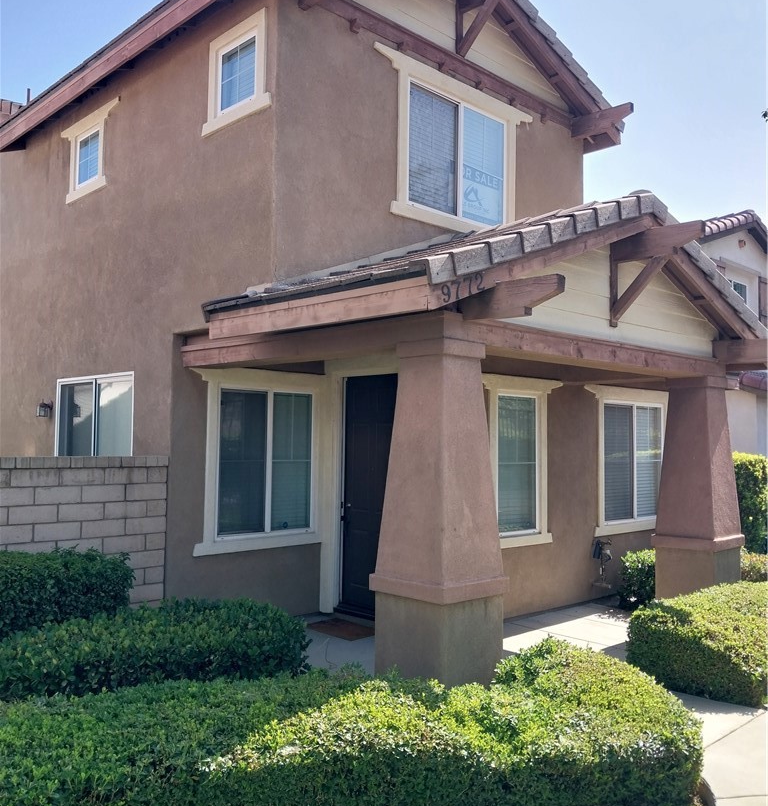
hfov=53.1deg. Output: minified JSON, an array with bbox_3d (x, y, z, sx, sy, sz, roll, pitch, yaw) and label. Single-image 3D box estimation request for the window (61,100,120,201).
[{"bbox_3d":[-3.314,-2.788,8.642,0.130,0.890,1.400,3,-3,-45],"label":"window"}]

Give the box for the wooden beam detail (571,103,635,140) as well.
[{"bbox_3d":[2.616,-3.337,9.184,0.110,0.260,0.780,3,-3,-45],"label":"wooden beam detail"}]

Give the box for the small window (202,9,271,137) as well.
[{"bbox_3d":[-1.299,-2.838,6.635,0.110,0.850,0.970,3,-3,-45],"label":"small window"}]

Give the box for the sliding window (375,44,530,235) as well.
[{"bbox_3d":[0.766,-2.466,7.802,2.410,1.530,0.140,3,-3,-45],"label":"sliding window"}]

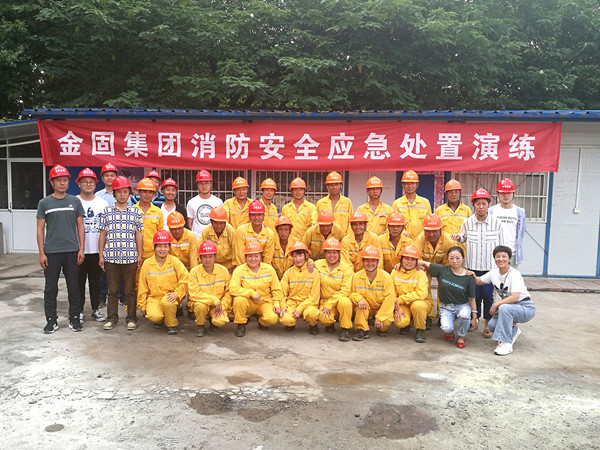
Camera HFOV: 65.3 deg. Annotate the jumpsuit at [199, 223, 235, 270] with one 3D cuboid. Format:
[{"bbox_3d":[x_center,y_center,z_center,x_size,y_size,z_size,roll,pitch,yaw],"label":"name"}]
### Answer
[{"bbox_3d":[-0.966,0.522,5.480,0.520,1.130,0.600,1,4,-3],"label":"jumpsuit"}]

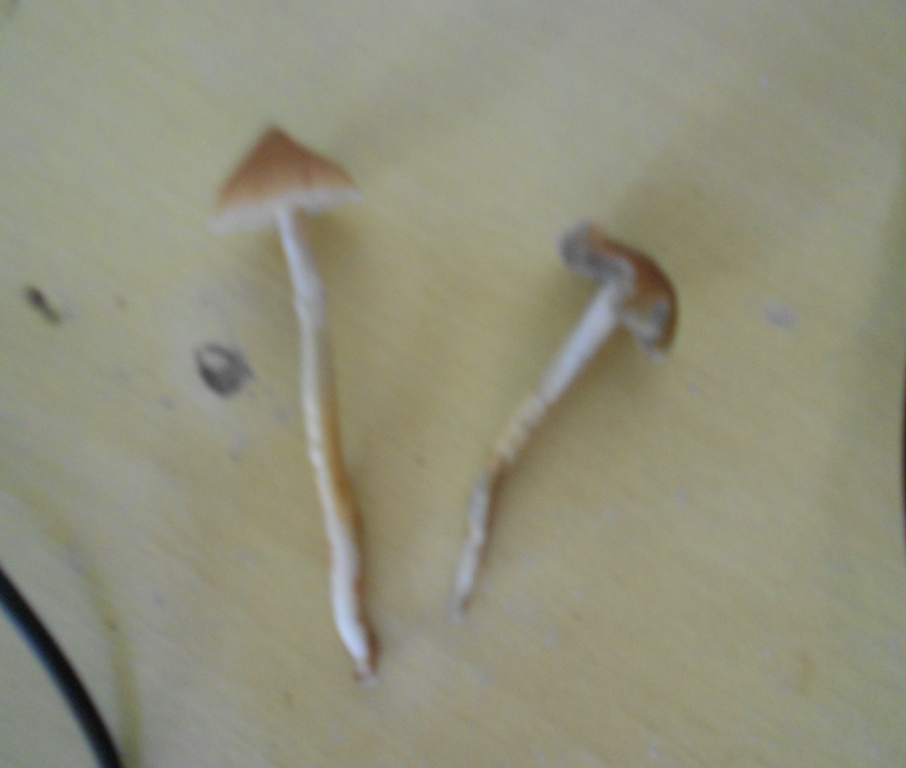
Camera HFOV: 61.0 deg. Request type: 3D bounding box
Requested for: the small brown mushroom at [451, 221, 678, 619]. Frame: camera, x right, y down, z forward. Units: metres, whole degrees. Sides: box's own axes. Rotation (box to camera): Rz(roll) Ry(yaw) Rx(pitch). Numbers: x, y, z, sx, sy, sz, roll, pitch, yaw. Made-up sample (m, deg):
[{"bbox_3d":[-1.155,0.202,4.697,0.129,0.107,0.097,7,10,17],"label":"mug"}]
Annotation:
[{"bbox_3d":[0.018,0.008,0.134,0.026,0.022,0.072,24,88,4],"label":"small brown mushroom"}]

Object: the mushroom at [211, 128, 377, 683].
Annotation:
[{"bbox_3d":[-0.024,0.004,0.134,0.026,0.025,0.098,-8,90,-1],"label":"mushroom"}]

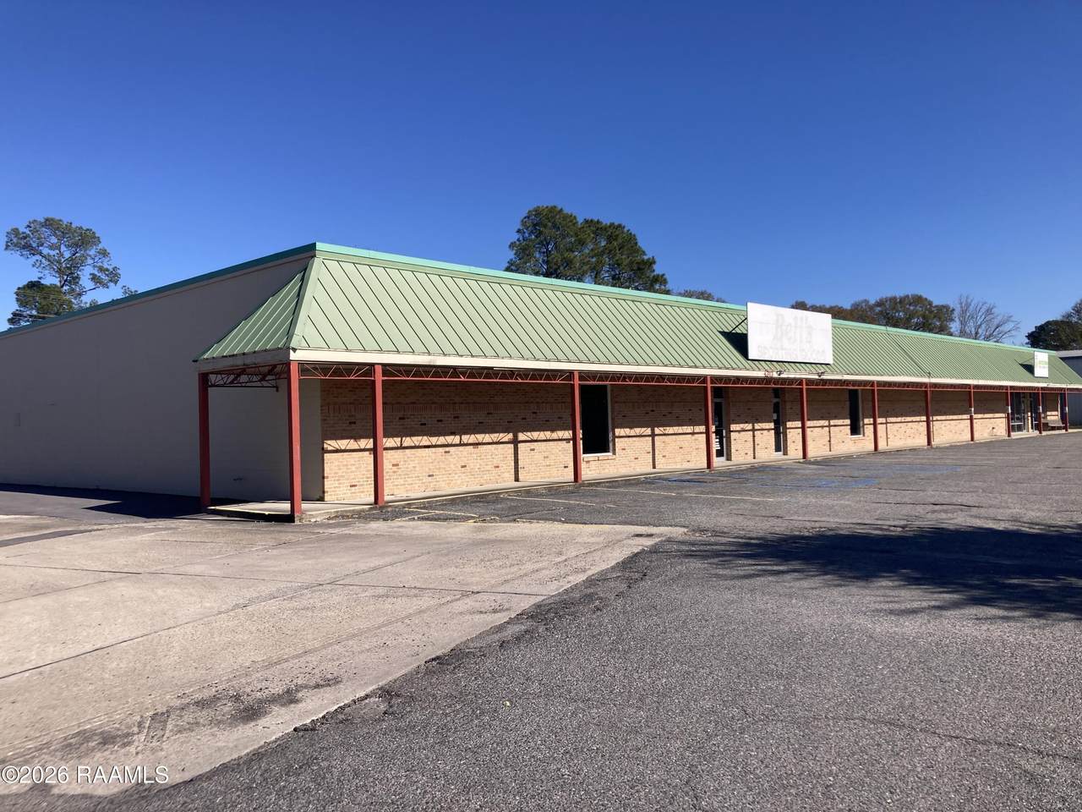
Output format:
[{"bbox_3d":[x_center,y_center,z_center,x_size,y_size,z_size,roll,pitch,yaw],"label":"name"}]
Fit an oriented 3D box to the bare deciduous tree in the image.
[{"bbox_3d":[43.222,-4.392,85.000,7.400,12.800,7.400,-3,-2,27],"label":"bare deciduous tree"}]

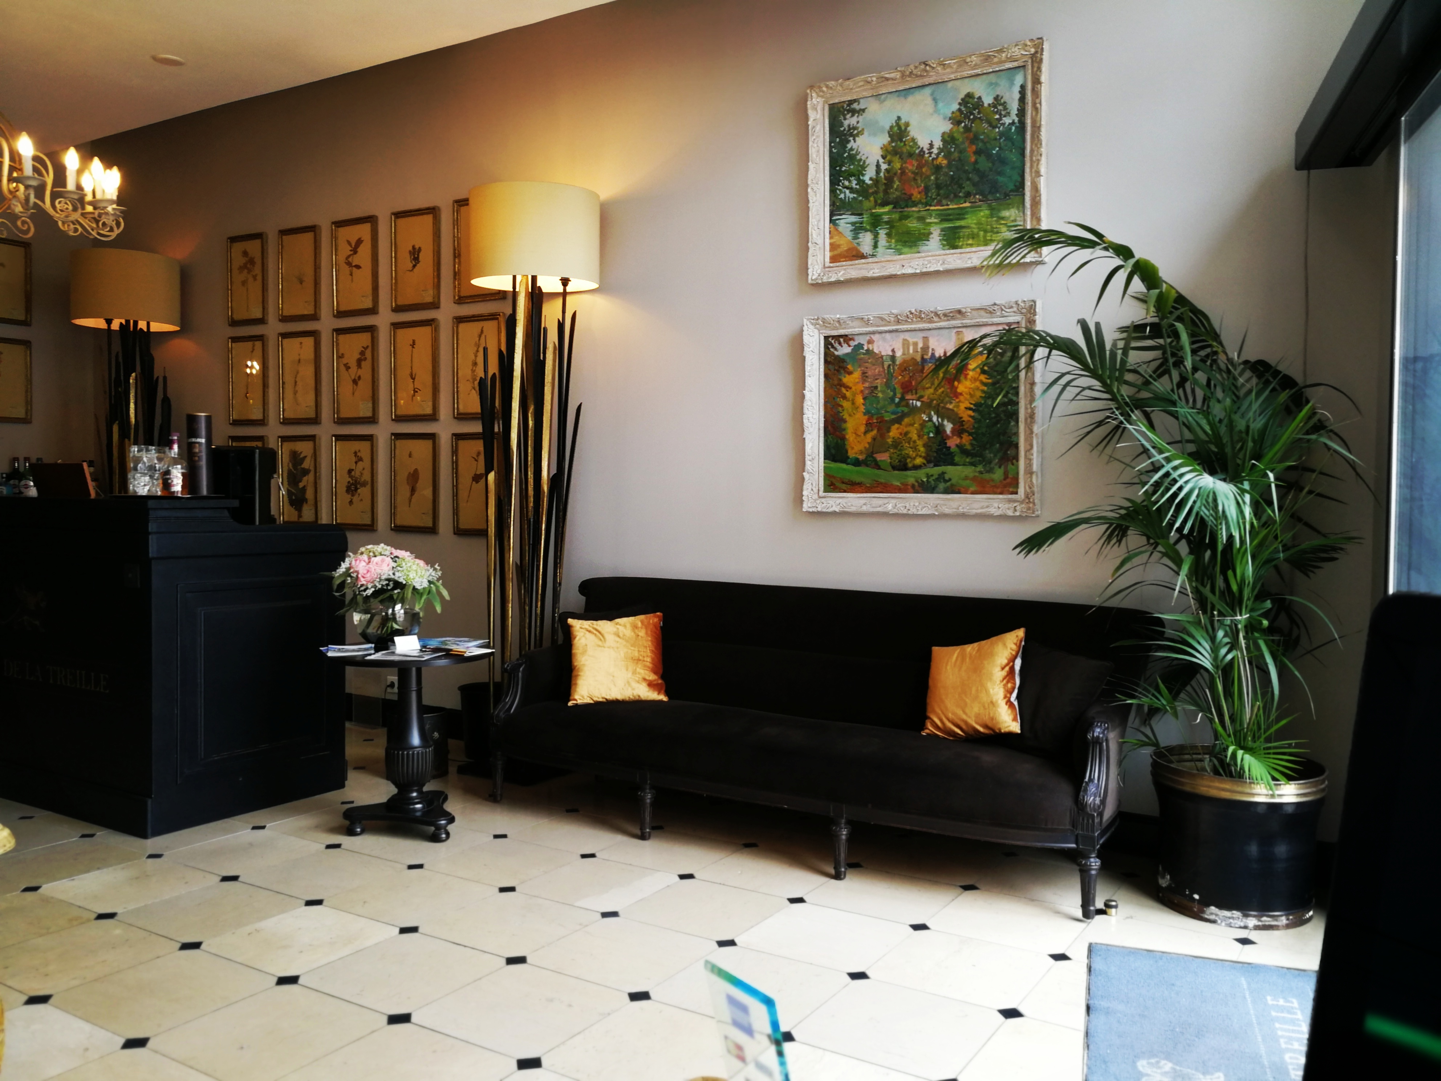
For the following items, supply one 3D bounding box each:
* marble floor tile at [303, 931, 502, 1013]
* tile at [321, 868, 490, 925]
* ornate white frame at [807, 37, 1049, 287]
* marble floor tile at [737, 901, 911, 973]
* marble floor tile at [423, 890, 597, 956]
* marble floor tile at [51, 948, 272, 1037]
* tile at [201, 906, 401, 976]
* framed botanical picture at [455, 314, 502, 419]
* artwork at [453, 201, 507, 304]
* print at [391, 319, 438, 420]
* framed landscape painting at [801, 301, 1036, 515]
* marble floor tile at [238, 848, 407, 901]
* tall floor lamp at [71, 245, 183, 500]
[{"bbox_3d":[-0.809,1.106,2.877,0.397,0.015,0.397,1,2,32],"label":"marble floor tile"},{"bbox_3d":[-0.904,1.049,3.297,0.376,0.015,0.376,2,3,31],"label":"tile"},{"bbox_3d":[0.718,-1.338,4.051,0.875,0.730,0.050,2,3,31],"label":"ornate white frame"},{"bbox_3d":[0.293,1.109,3.142,0.400,0.010,0.400,2,2,31],"label":"marble floor tile"},{"bbox_3d":[-0.599,1.098,3.217,0.397,0.015,0.397,1,2,32],"label":"marble floor tile"},{"bbox_3d":[-1.359,1.104,2.746,0.397,0.015,0.397,1,2,32],"label":"marble floor tile"},{"bbox_3d":[-1.149,1.097,3.087,0.397,0.015,0.397,1,2,32],"label":"tile"},{"bbox_3d":[-1.118,-0.806,5.208,0.298,0.468,0.022,2,3,31],"label":"framed botanical picture"},{"bbox_3d":[-1.167,-1.419,5.478,0.340,0.500,0.030,2,2,31],"label":"artwork"},{"bbox_3d":[-1.477,-0.821,5.426,0.298,0.468,0.022,2,3,31],"label":"print"},{"bbox_3d":[0.749,-0.488,4.312,0.940,0.770,0.050,2,2,31],"label":"framed landscape painting"},{"bbox_3d":[-1.231,1.037,3.491,0.376,0.015,0.376,2,3,31],"label":"marble floor tile"},{"bbox_3d":[-3.168,-0.302,6.017,0.524,2.405,0.524,2,3,31],"label":"tall floor lamp"}]

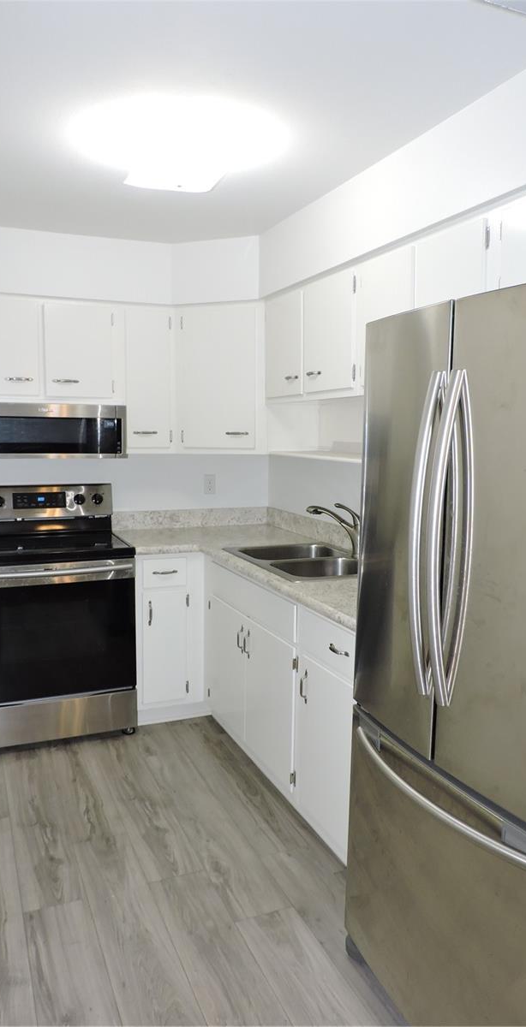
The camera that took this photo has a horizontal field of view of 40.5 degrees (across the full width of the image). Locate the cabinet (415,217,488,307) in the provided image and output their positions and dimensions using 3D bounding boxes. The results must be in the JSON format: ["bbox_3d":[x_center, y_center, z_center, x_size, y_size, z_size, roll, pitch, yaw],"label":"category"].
[{"bbox_3d":[0.710,-0.637,2.247,0.371,0.472,0.355,-2,7,-23],"label":"cabinet"}]

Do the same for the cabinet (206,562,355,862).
[{"bbox_3d":[0.284,0.715,3.042,0.633,0.868,1.620,-2,7,-23],"label":"cabinet"}]

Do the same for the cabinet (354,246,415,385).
[{"bbox_3d":[0.572,-0.678,2.573,0.371,0.472,0.362,-2,7,-23],"label":"cabinet"}]

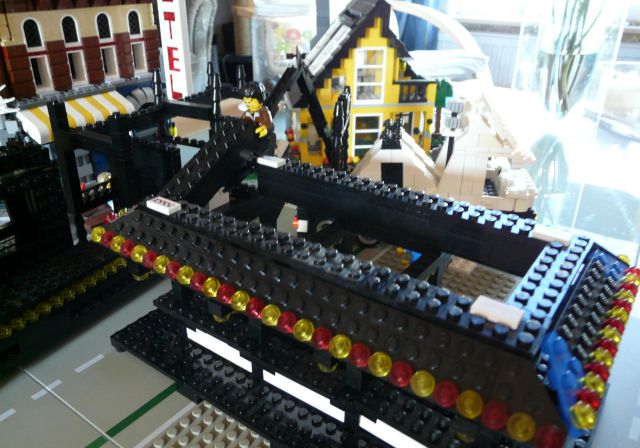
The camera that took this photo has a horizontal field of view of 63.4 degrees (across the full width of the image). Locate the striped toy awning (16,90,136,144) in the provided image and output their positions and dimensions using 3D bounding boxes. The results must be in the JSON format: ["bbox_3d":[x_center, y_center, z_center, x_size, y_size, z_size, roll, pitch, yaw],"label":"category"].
[{"bbox_3d":[-0.204,-0.092,0.438,0.030,0.024,0.088,17,30,29],"label":"striped toy awning"}]

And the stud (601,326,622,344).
[{"bbox_3d":[0.109,0.042,0.194,0.005,0.008,0.008,-34,-2,43],"label":"stud"}]

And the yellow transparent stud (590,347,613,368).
[{"bbox_3d":[0.098,0.046,0.180,0.008,0.005,0.008,-30,84,-47],"label":"yellow transparent stud"}]

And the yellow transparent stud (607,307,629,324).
[{"bbox_3d":[0.117,0.036,0.203,0.008,0.005,0.008,52,42,7],"label":"yellow transparent stud"}]

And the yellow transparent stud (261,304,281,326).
[{"bbox_3d":[-0.019,0.036,0.203,0.008,0.008,0.005,18,-11,31],"label":"yellow transparent stud"}]

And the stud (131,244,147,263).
[{"bbox_3d":[-0.085,0.014,0.243,0.008,0.008,0.005,18,-11,31],"label":"stud"}]

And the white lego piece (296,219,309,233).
[{"bbox_3d":[-0.011,0.001,0.335,0.008,0.009,0.008,19,31,31],"label":"white lego piece"}]

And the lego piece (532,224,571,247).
[{"bbox_3d":[0.102,0.005,0.227,0.016,0.003,0.008,18,31,31],"label":"lego piece"}]

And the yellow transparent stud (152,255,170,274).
[{"bbox_3d":[-0.072,0.018,0.234,0.008,0.005,0.008,18,66,31],"label":"yellow transparent stud"}]

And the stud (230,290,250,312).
[{"bbox_3d":[-0.032,0.031,0.209,0.008,0.005,0.008,18,66,31],"label":"stud"}]

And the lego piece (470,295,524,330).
[{"bbox_3d":[0.060,0.030,0.176,0.016,0.003,0.008,19,31,31],"label":"lego piece"}]

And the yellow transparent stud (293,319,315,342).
[{"bbox_3d":[-0.006,0.039,0.193,0.008,0.005,0.008,18,66,31],"label":"yellow transparent stud"}]

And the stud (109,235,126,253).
[{"bbox_3d":[-0.098,0.010,0.251,0.008,0.008,0.005,18,-11,31],"label":"stud"}]

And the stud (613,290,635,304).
[{"bbox_3d":[0.127,0.031,0.215,0.008,0.005,0.008,52,42,7],"label":"stud"}]

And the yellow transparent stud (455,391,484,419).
[{"bbox_3d":[0.047,0.057,0.163,0.008,0.008,0.005,18,-11,31],"label":"yellow transparent stud"}]

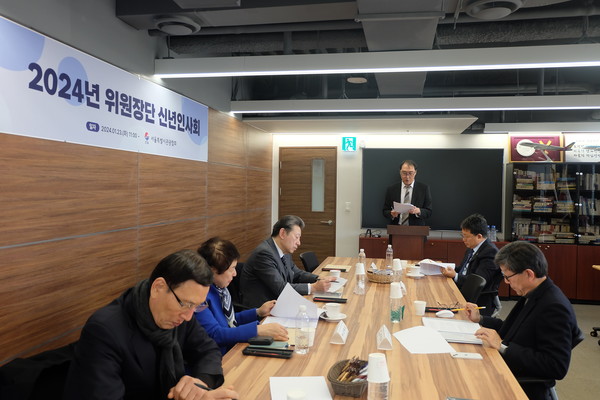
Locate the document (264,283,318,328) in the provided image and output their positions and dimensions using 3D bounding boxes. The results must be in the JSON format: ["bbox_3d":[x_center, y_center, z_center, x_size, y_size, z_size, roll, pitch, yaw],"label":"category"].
[{"bbox_3d":[-0.039,0.577,2.486,0.295,0.185,0.200,2,2,12],"label":"document"}]

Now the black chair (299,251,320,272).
[{"bbox_3d":[0.283,0.922,4.205,0.560,0.850,0.540,2,2,20],"label":"black chair"}]

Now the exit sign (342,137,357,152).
[{"bbox_3d":[0.725,-0.809,6.560,0.200,0.205,0.045,2,2,12],"label":"exit sign"}]

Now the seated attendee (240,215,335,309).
[{"bbox_3d":[-0.097,0.734,3.107,0.640,1.265,0.530,2,2,18],"label":"seated attendee"}]

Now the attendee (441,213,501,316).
[{"bbox_3d":[1.417,0.748,3.557,0.600,1.285,0.520,1,2,4],"label":"attendee"}]

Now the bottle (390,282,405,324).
[{"bbox_3d":[0.542,0.578,2.517,0.067,0.213,0.067,2,2,12],"label":"bottle"}]

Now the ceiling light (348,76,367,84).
[{"bbox_3d":[0.609,-1.281,4.776,0.210,0.040,0.210,2,2,12],"label":"ceiling light"}]

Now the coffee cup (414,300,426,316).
[{"bbox_3d":[0.715,0.647,2.681,0.073,0.075,0.073,2,2,12],"label":"coffee cup"}]

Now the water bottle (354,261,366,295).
[{"bbox_3d":[0.438,0.558,3.187,0.066,0.213,0.066,2,2,12],"label":"water bottle"}]

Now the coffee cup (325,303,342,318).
[{"bbox_3d":[0.185,0.630,2.578,0.105,0.066,0.087,2,2,12],"label":"coffee cup"}]

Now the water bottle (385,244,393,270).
[{"bbox_3d":[0.854,0.538,4.280,0.065,0.212,0.065,2,2,12],"label":"water bottle"}]

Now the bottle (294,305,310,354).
[{"bbox_3d":[0.015,0.564,1.977,0.064,0.210,0.064,2,2,12],"label":"bottle"}]

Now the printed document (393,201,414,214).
[{"bbox_3d":[1.148,0.081,4.993,0.210,0.020,0.290,2,-33,12],"label":"printed document"}]

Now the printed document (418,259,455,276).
[{"bbox_3d":[1.112,0.546,3.639,0.297,0.060,0.210,8,3,12],"label":"printed document"}]

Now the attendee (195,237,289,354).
[{"bbox_3d":[-0.340,0.780,2.157,0.580,1.213,0.500,2,2,12],"label":"attendee"}]

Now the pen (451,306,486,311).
[{"bbox_3d":[0.891,0.571,2.367,0.174,0.010,0.010,-7,1,6],"label":"pen"}]

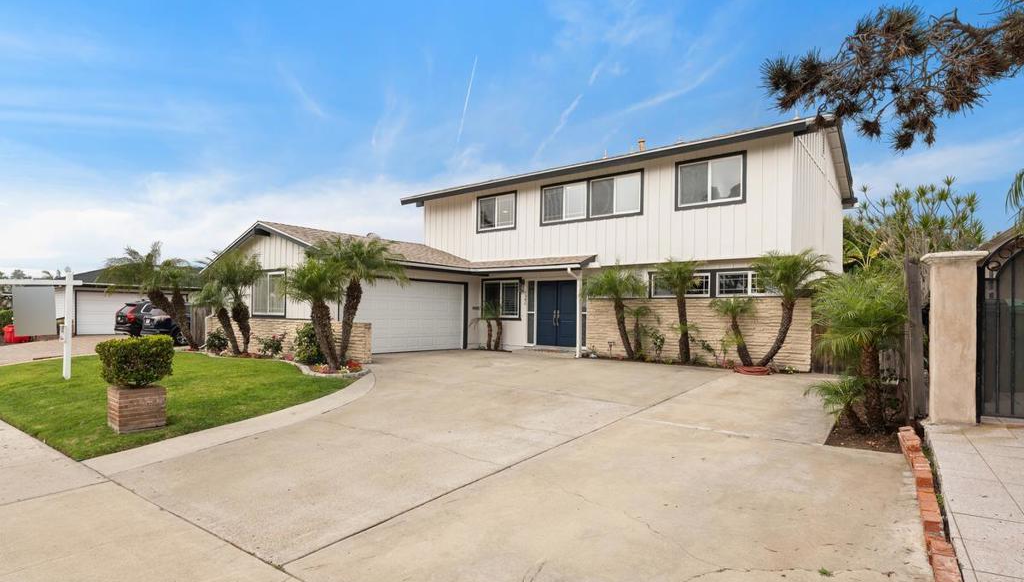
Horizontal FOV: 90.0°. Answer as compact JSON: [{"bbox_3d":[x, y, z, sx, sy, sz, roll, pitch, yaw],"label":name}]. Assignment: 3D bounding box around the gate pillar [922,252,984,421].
[{"bbox_3d":[5.550,0.570,6.430,0.580,2.070,0.570,0,-2,40],"label":"gate pillar"}]

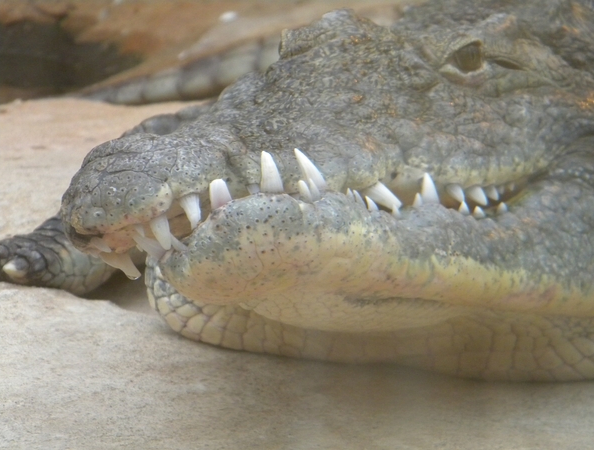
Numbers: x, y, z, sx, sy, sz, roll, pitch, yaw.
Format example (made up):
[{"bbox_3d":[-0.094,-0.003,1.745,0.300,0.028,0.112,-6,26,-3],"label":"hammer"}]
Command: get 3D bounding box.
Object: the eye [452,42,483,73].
[{"bbox_3d":[0.140,-0.137,2.108,0.026,0.025,0.021,-1,10,-6],"label":"eye"}]

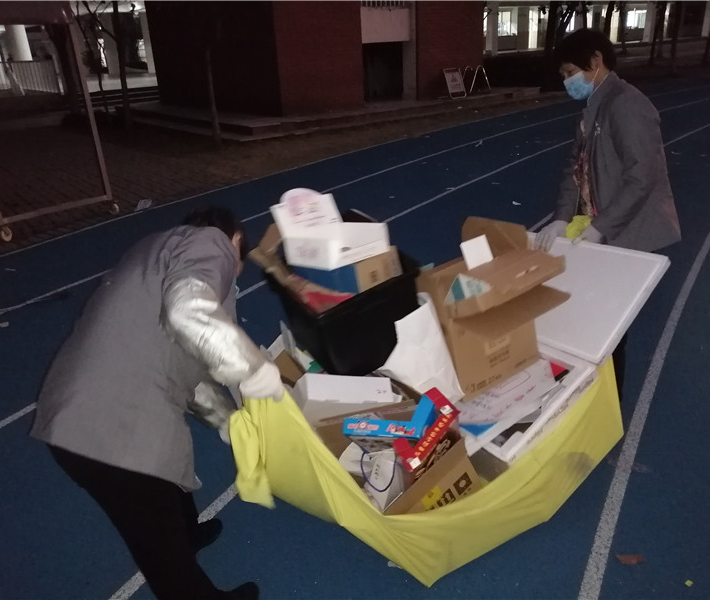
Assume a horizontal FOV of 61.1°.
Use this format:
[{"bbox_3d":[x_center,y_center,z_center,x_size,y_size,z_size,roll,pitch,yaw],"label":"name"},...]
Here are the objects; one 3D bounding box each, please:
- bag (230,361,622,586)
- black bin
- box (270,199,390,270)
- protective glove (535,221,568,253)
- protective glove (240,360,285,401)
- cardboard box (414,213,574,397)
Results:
[{"bbox_3d":[0.190,0.401,2.088,1.240,0.580,0.880,-16,26,-27],"label":"bag"},{"bbox_3d":[-0.036,0.008,2.285,0.420,0.290,0.370,-27,40,-23],"label":"black bin"},{"bbox_3d":[-0.073,-0.251,2.212,0.290,0.200,0.250,-21,21,-38],"label":"box"},{"bbox_3d":[0.755,-0.245,2.320,0.115,0.115,0.095,-16,27,-28],"label":"protective glove"},{"bbox_3d":[-0.266,0.229,1.690,0.125,0.100,0.100,-16,27,-28],"label":"protective glove"},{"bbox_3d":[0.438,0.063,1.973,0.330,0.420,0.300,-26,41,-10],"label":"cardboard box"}]

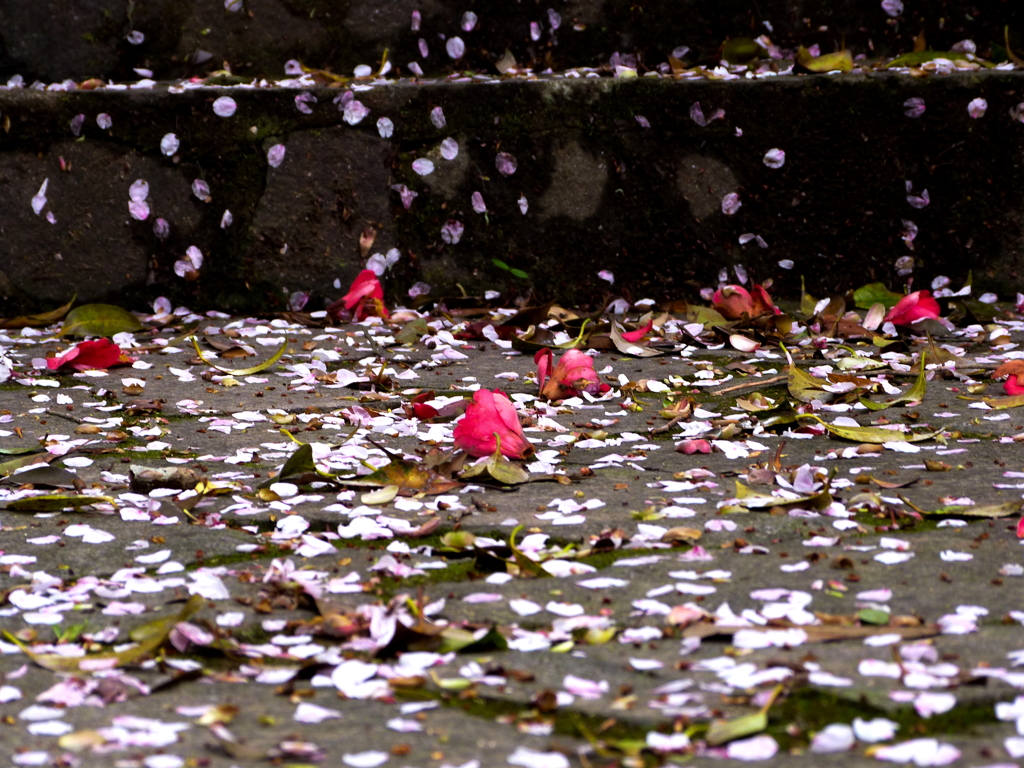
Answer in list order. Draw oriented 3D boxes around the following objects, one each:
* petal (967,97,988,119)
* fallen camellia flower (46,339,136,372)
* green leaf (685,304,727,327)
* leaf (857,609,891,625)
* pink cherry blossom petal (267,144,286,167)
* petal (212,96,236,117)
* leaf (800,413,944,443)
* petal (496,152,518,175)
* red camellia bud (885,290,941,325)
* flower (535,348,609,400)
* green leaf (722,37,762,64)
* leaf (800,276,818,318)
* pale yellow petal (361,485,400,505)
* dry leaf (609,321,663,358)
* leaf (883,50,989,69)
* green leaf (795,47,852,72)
[{"bbox_3d":[0.315,-0.186,3.100,0.014,0.015,0.004,0,7,0],"label":"petal"},{"bbox_3d":[-0.246,-0.017,2.680,0.052,0.018,0.038,2,8,18],"label":"fallen camellia flower"},{"bbox_3d":[0.123,-0.043,2.890,0.029,0.013,0.020,0,7,0],"label":"green leaf"},{"bbox_3d":[0.156,0.100,1.976,0.014,0.005,0.012,0,6,0],"label":"leaf"},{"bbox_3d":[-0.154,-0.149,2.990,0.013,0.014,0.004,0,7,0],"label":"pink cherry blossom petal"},{"bbox_3d":[-0.222,-0.214,3.532,0.018,0.015,0.004,0,6,0],"label":"petal"},{"bbox_3d":[0.186,0.023,2.380,0.076,0.014,0.023,0,7,0],"label":"leaf"},{"bbox_3d":[-0.004,-0.169,3.537,0.015,0.018,0.004,0,6,0],"label":"petal"},{"bbox_3d":[0.264,-0.050,3.020,0.038,0.025,0.037,-2,7,-18],"label":"red camellia bud"},{"bbox_3d":[0.034,-0.005,2.550,0.042,0.026,0.036,0,7,6],"label":"flower"},{"bbox_3d":[0.160,-0.230,3.160,0.029,0.019,0.020,0,7,0],"label":"green leaf"},{"bbox_3d":[0.192,-0.056,2.950,0.013,0.026,0.014,0,7,0],"label":"leaf"},{"bbox_3d":[-0.067,0.056,2.340,0.021,0.009,0.011,-2,7,-20],"label":"pale yellow petal"},{"bbox_3d":[0.086,-0.032,3.186,0.037,0.023,0.025,0,6,0],"label":"dry leaf"},{"bbox_3d":[0.291,-0.222,3.130,0.073,0.011,0.024,0,7,0],"label":"leaf"},{"bbox_3d":[0.209,-0.218,3.080,0.039,0.017,0.022,0,7,0],"label":"green leaf"}]

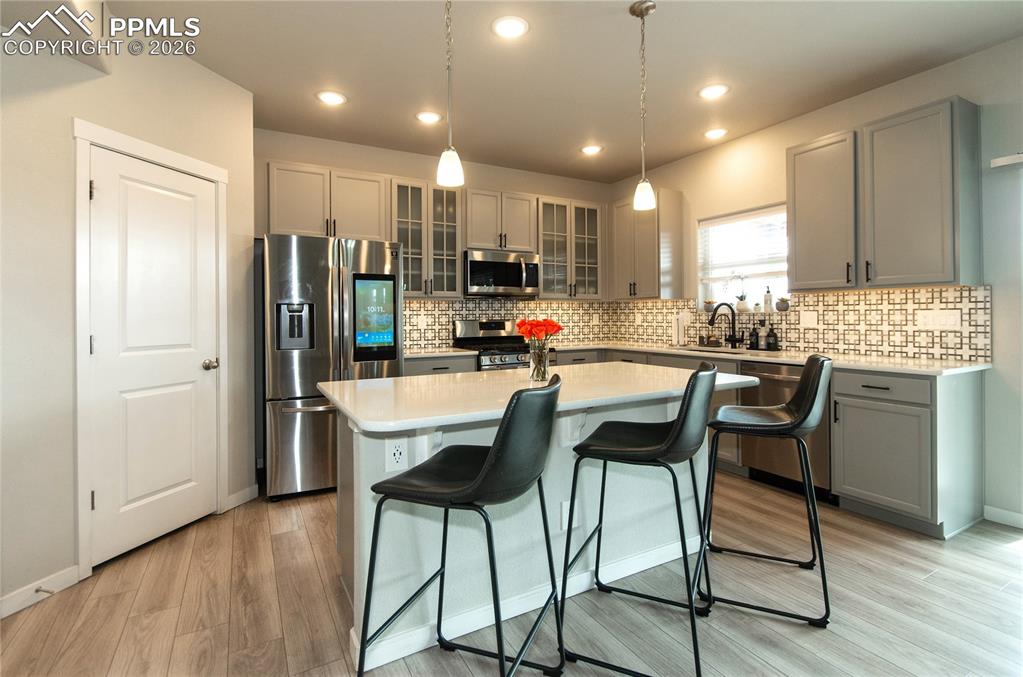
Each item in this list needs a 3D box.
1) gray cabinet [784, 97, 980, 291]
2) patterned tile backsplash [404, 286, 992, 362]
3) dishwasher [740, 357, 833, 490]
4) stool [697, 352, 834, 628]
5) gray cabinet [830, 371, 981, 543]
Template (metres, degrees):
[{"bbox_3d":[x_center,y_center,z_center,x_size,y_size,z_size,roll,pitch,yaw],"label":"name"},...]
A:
[{"bbox_3d":[2.324,-0.832,2.927,0.330,1.019,0.902,-2,3,-29],"label":"gray cabinet"},{"bbox_3d":[0.812,-0.102,3.379,2.597,0.457,3.245,-2,3,-29],"label":"patterned tile backsplash"},{"bbox_3d":[2.070,0.554,3.160,0.620,0.775,0.605,-2,3,-29],"label":"dishwasher"},{"bbox_3d":[1.128,0.614,2.067,0.501,1.002,0.491,0,3,26],"label":"stool"},{"bbox_3d":[2.379,0.627,2.735,0.617,0.885,0.504,-2,3,-28],"label":"gray cabinet"}]

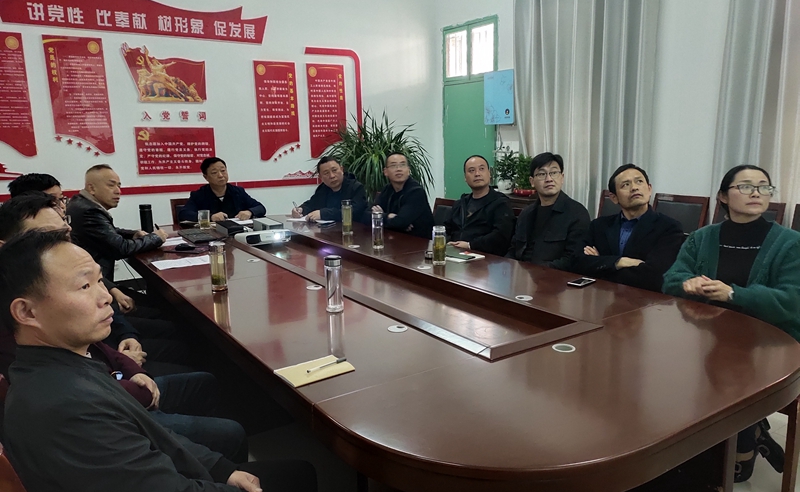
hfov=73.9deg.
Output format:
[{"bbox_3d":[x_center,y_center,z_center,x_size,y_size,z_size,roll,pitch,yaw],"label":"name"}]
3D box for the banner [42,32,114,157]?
[{"bbox_3d":[-2.750,-1.291,4.566,0.436,0.954,0.020,-9,14,-35],"label":"banner"}]

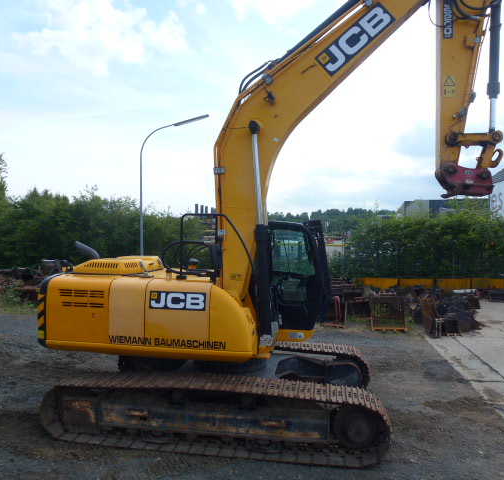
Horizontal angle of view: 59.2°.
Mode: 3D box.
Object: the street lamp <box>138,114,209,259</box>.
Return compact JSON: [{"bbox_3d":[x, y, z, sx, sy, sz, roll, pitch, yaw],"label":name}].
[{"bbox_3d":[-3.402,-1.533,19.531,3.150,8.000,0.320,0,1,8],"label":"street lamp"}]

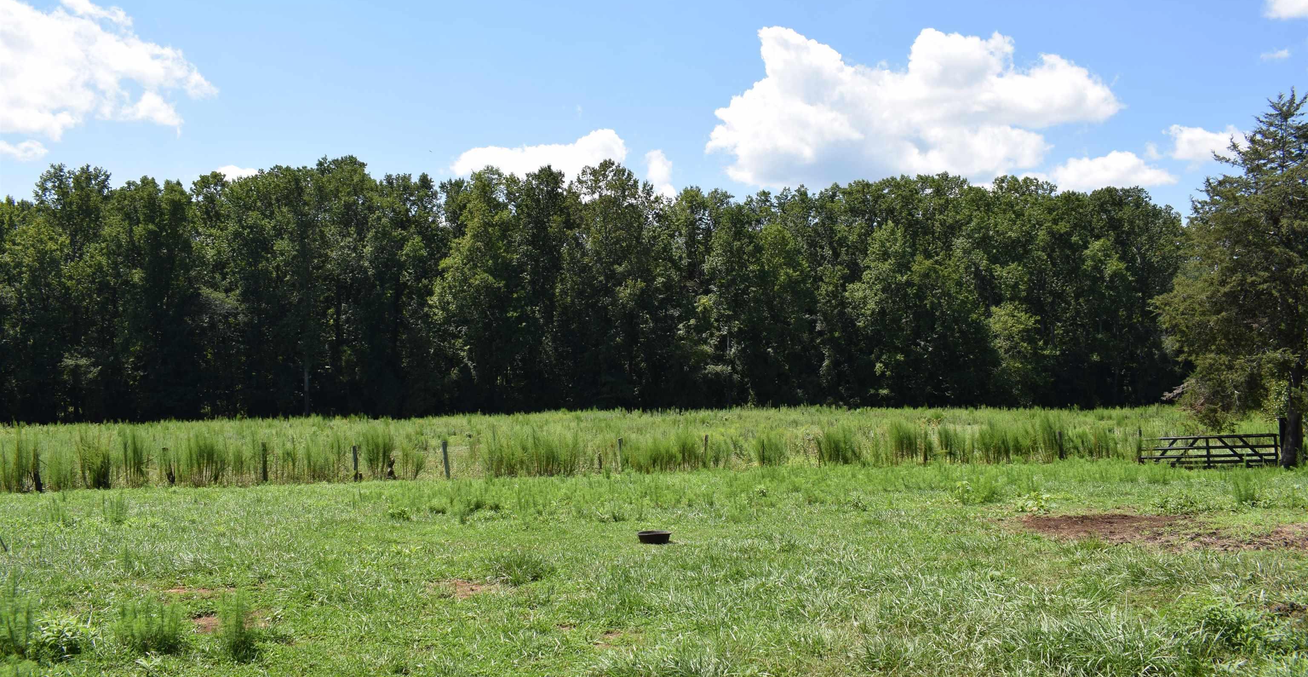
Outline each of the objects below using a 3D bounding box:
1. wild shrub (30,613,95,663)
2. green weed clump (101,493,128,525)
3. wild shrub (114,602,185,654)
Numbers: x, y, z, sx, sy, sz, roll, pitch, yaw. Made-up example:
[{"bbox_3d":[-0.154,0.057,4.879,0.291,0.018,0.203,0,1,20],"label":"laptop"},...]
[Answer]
[{"bbox_3d":[-4.128,2.086,6.850,0.440,0.320,0.420,0,-4,0],"label":"wild shrub"},{"bbox_3d":[-8.361,2.634,15.200,0.420,0.500,0.400,0,-4,0],"label":"green weed clump"},{"bbox_3d":[-3.573,2.051,6.950,0.490,0.350,0.420,0,-4,0],"label":"wild shrub"}]

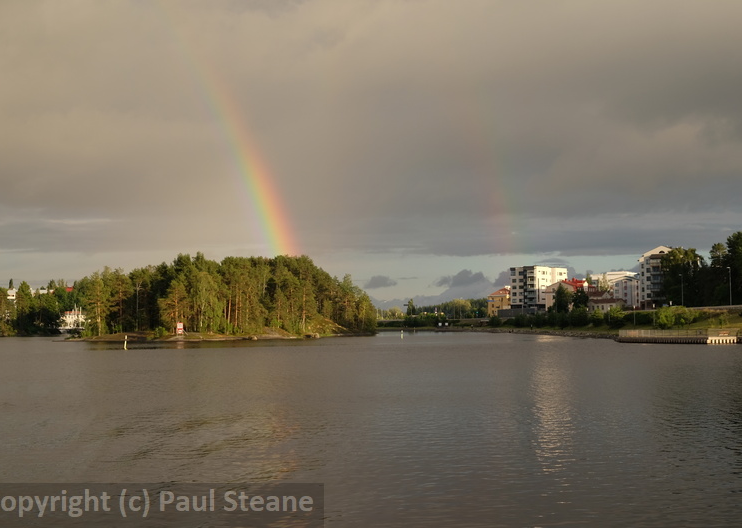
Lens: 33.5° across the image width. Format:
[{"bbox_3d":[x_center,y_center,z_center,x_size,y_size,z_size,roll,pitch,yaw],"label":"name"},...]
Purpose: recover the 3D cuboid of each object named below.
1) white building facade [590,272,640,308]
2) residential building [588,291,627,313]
[{"bbox_3d":[118.597,12.420,600.000,21.000,18.000,17.000,-2,-3,35],"label":"white building facade"},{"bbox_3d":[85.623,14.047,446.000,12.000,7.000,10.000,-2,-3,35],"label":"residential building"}]

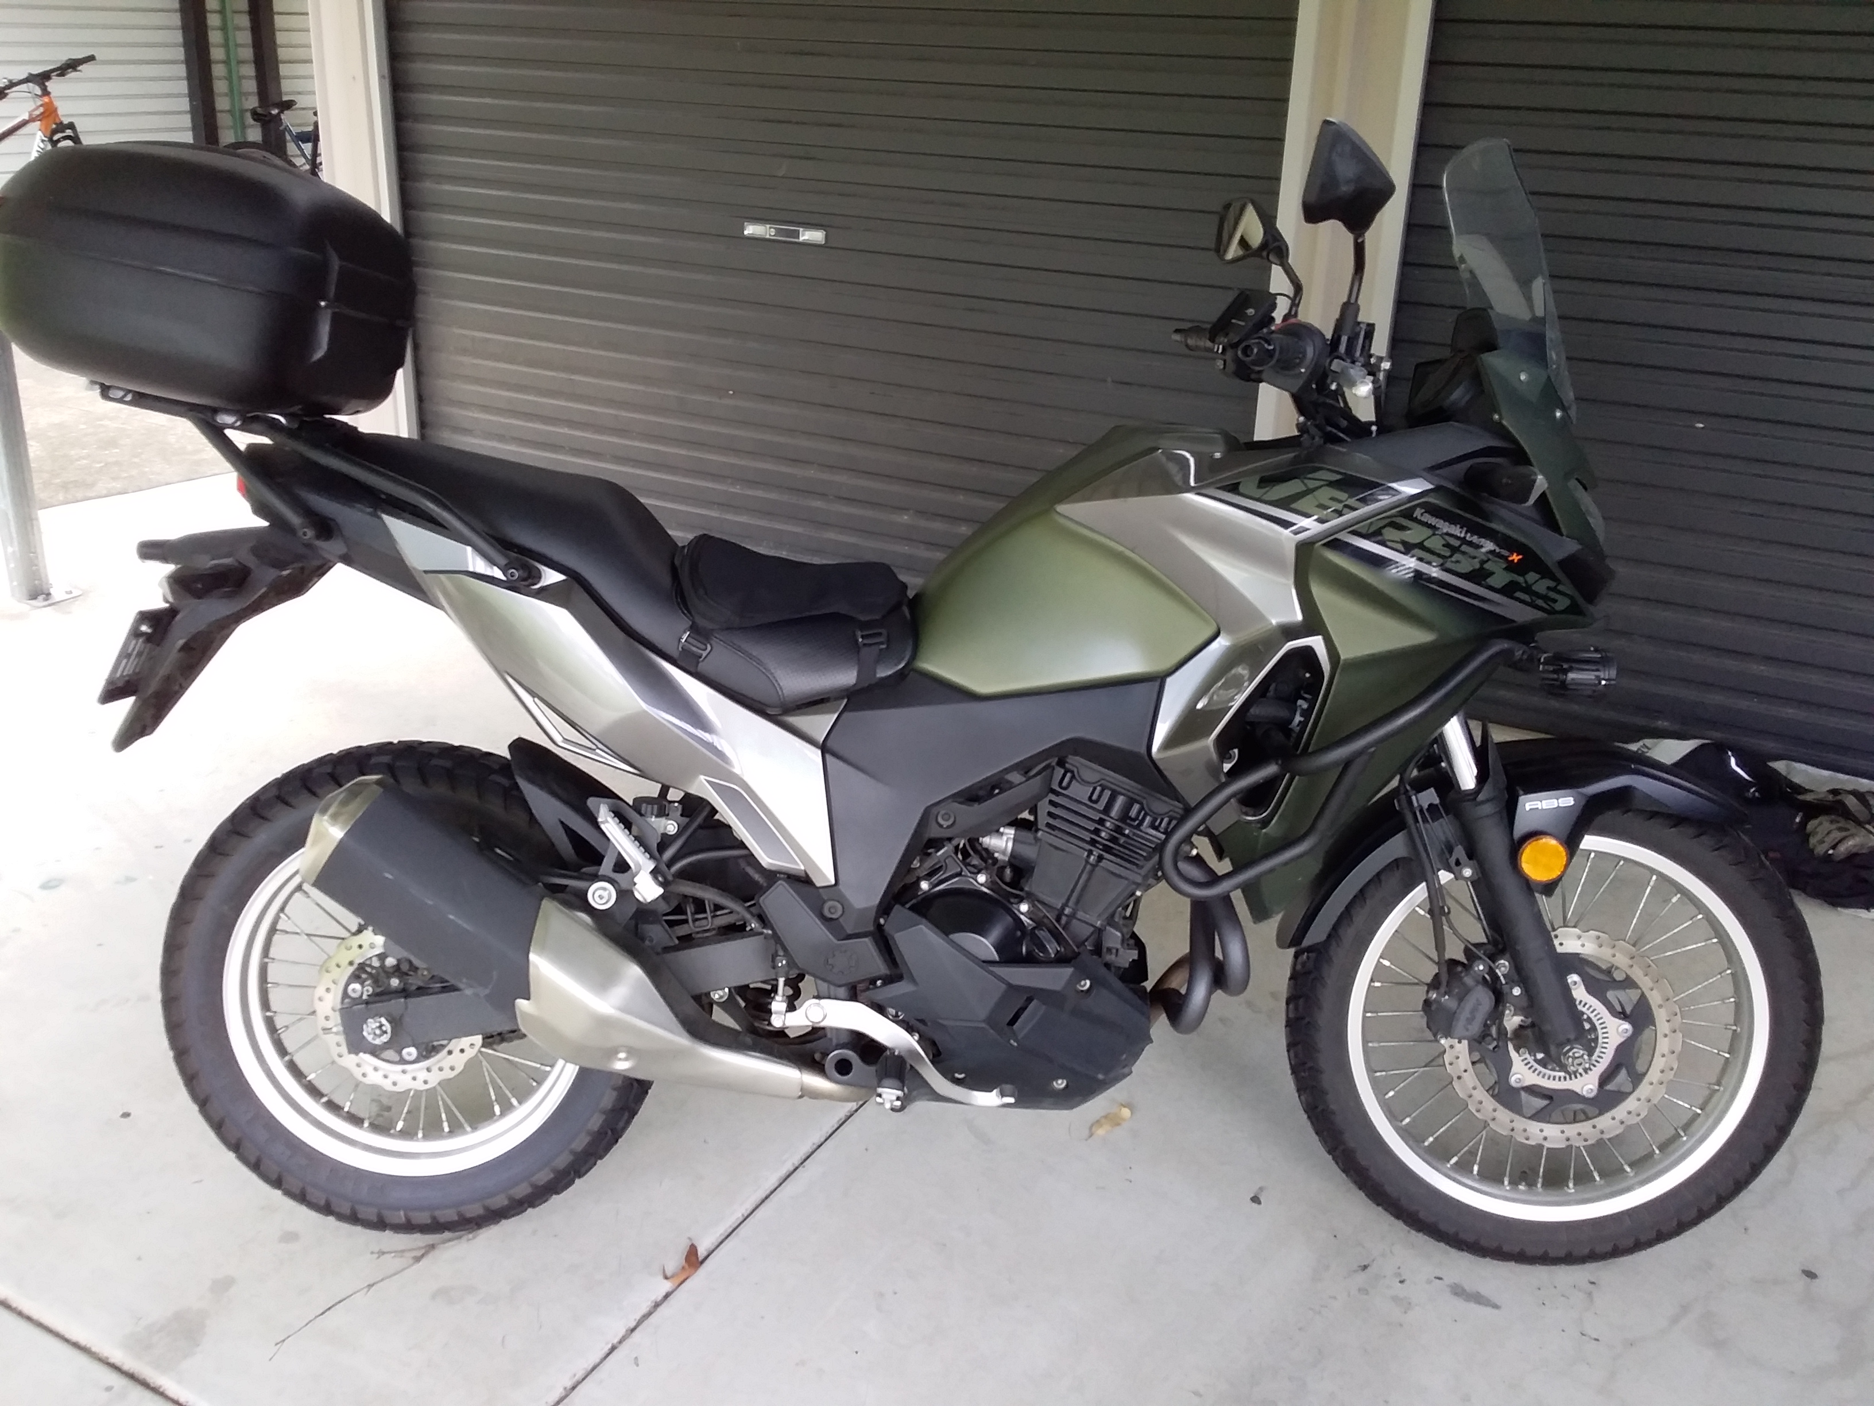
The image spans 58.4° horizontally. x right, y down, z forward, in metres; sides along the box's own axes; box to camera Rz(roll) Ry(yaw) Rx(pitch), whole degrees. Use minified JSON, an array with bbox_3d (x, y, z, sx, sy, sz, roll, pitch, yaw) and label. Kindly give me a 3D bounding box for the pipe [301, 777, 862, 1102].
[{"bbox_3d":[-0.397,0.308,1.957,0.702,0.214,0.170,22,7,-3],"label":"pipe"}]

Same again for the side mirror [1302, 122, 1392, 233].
[{"bbox_3d":[0.412,-0.529,1.686,0.075,0.115,0.145,4,8,20],"label":"side mirror"}]

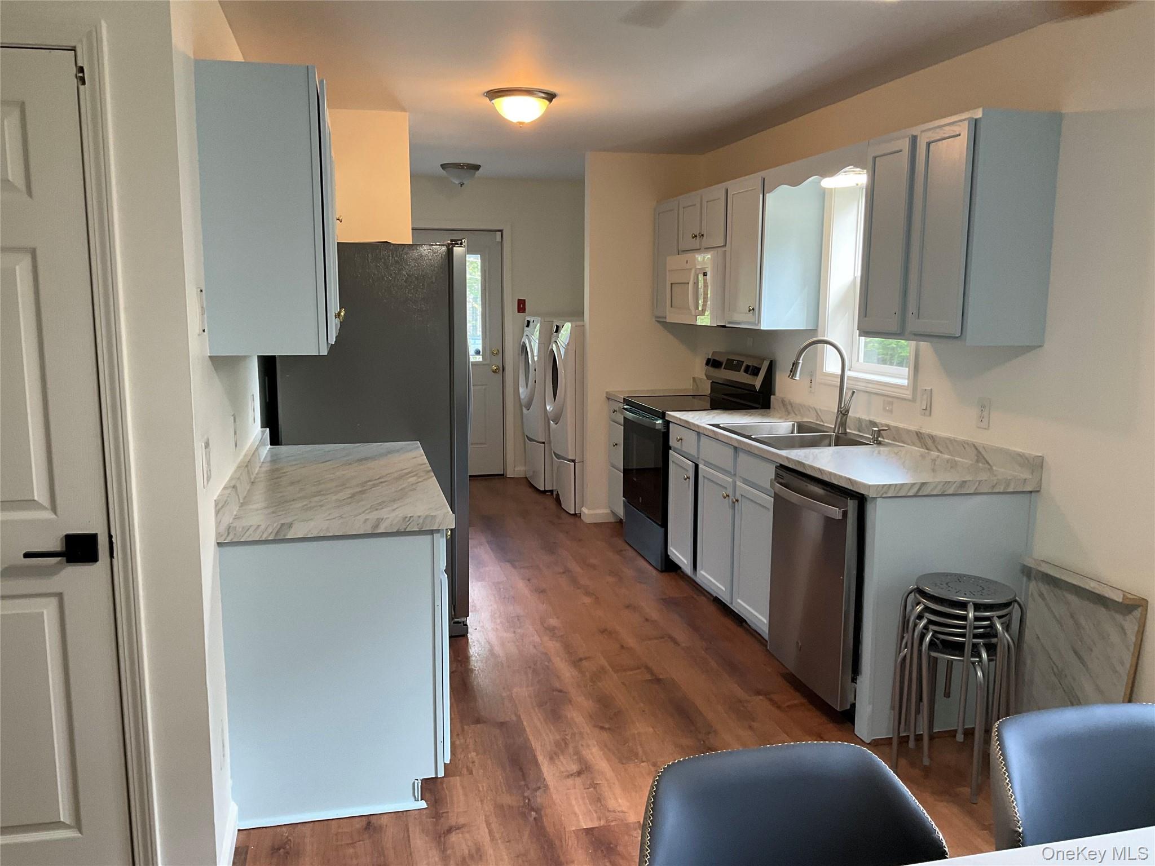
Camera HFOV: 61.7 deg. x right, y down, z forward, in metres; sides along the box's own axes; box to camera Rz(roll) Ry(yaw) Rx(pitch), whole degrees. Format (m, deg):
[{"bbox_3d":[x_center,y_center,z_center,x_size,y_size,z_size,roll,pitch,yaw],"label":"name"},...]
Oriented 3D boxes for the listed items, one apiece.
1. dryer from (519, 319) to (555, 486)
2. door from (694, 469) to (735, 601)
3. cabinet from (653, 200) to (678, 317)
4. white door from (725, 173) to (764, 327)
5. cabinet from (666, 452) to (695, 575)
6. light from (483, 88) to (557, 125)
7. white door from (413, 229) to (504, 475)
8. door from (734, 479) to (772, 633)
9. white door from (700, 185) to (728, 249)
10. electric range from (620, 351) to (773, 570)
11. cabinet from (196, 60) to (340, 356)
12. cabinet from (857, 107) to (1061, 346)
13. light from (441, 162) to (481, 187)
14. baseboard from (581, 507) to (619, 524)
[{"bbox_3d":[-0.041,-0.241,7.748,0.800,1.310,0.685,-2,8,-13],"label":"dryer"},{"bbox_3d":[0.651,0.471,4.557,0.024,0.583,0.394,-2,8,-14],"label":"door"},{"bbox_3d":[0.716,-1.106,6.224,0.326,0.769,0.434,-2,8,-13],"label":"cabinet"},{"bbox_3d":[0.858,-0.920,4.937,0.024,0.704,0.375,-2,8,-14],"label":"white door"},{"bbox_3d":[0.825,0.403,5.155,0.582,0.607,0.385,-2,8,-13],"label":"cabinet"},{"bbox_3d":[-0.259,-1.483,4.431,0.335,0.145,0.335,0,8,0],"label":"light"},{"bbox_3d":[-1.047,-0.627,7.889,0.910,2.030,0.060,-2,8,-13],"label":"white door"},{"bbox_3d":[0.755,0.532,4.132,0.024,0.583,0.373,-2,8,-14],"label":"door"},{"bbox_3d":[0.746,-1.183,5.347,0.033,0.310,0.360,-2,8,-13],"label":"white door"},{"bbox_3d":[0.678,0.130,5.678,0.685,1.170,0.762,-2,8,-13],"label":"electric range"},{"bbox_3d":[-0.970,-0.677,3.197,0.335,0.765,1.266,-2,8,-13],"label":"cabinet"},{"bbox_3d":[1.357,-0.722,3.546,0.319,0.765,0.705,-2,8,-13],"label":"cabinet"},{"bbox_3d":[-0.833,-1.838,6.926,0.296,0.158,0.296,-2,8,-13],"label":"light"},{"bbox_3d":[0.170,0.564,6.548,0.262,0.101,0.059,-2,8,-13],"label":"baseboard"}]

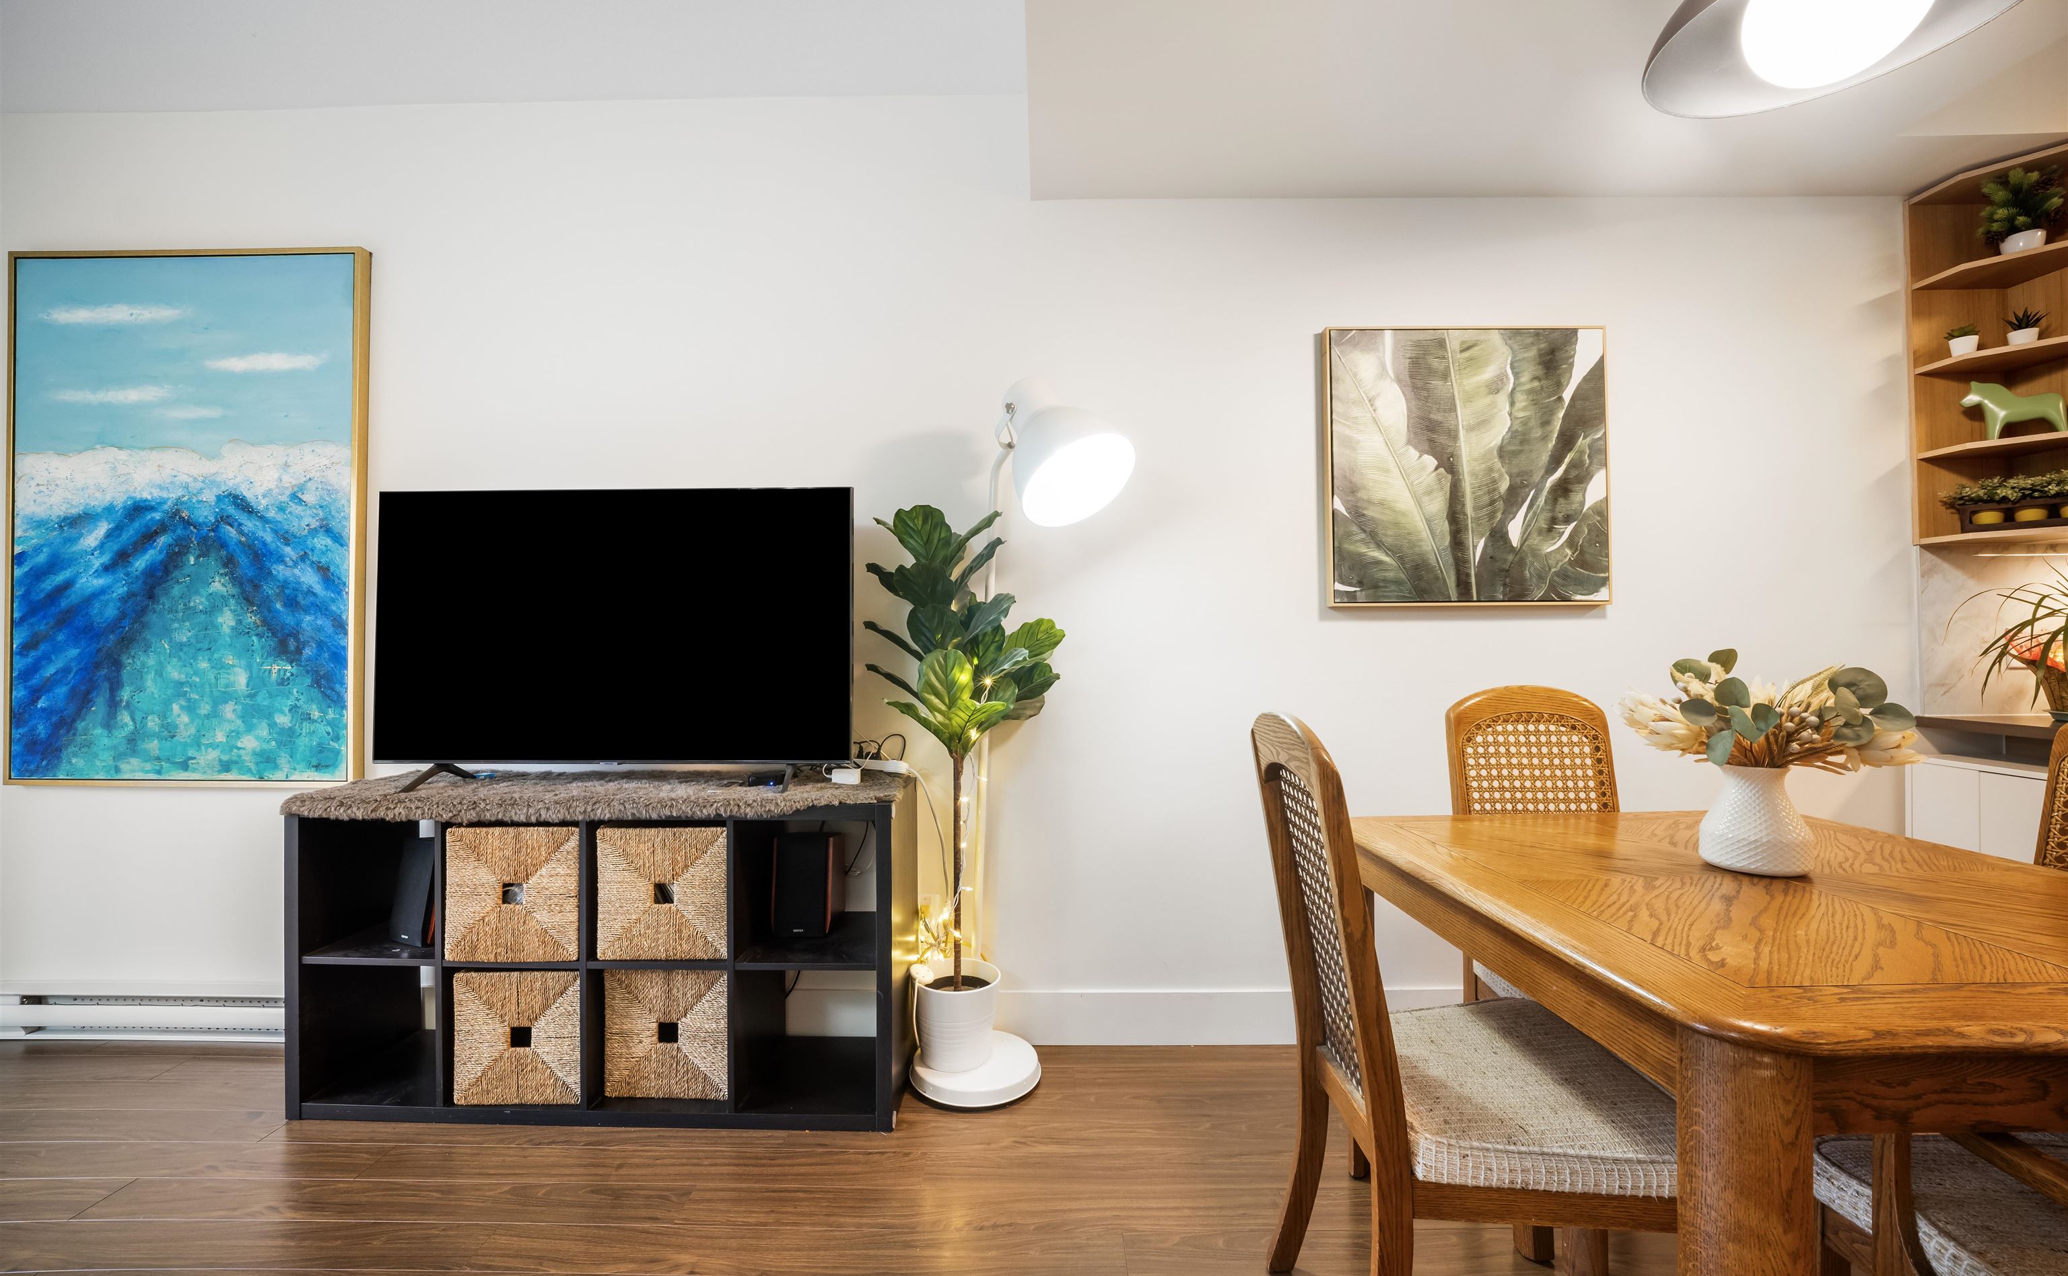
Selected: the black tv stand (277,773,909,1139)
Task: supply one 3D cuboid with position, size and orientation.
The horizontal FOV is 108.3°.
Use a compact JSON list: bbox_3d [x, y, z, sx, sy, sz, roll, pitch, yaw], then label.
[{"bbox_3d":[-1.062,0.775,1.973,1.470,0.780,0.390,0,0,2],"label":"black tv stand"}]

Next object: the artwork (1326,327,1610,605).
[{"bbox_3d":[1.240,-0.486,2.125,0.790,0.790,0.035,0,0,0],"label":"artwork"}]

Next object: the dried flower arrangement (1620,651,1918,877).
[{"bbox_3d":[1.310,0.215,1.350,0.430,0.390,0.370,0,0,0],"label":"dried flower arrangement"}]

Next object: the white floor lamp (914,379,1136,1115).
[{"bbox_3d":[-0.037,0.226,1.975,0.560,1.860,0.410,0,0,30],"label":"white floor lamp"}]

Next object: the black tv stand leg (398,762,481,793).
[{"bbox_3d":[-1.535,0.353,1.935,0.040,0.057,0.215,0,0,1],"label":"black tv stand leg"}]

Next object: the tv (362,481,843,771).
[{"bbox_3d":[-1.088,-0.035,1.935,1.235,0.710,0.065,0,0,1],"label":"tv"}]

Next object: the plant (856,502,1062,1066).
[{"bbox_3d":[-0.186,0.390,1.950,0.510,1.470,0.430,0,0,0],"label":"plant"}]

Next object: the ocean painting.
[{"bbox_3d":[-2.445,-0.343,2.165,1.010,1.530,0.040,0,0,1],"label":"ocean painting"}]

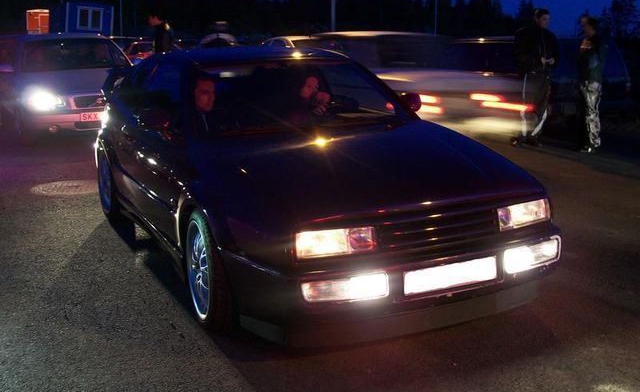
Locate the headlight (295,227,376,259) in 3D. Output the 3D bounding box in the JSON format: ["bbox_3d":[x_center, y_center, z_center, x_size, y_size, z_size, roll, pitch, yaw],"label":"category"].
[{"bbox_3d":[0.052,0.188,3.589,0.360,0.120,0.120,-5,13,-21],"label":"headlight"}]

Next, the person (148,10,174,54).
[{"bbox_3d":[-2.610,-2.198,13.700,0.360,1.740,0.500,-4,12,-17],"label":"person"}]

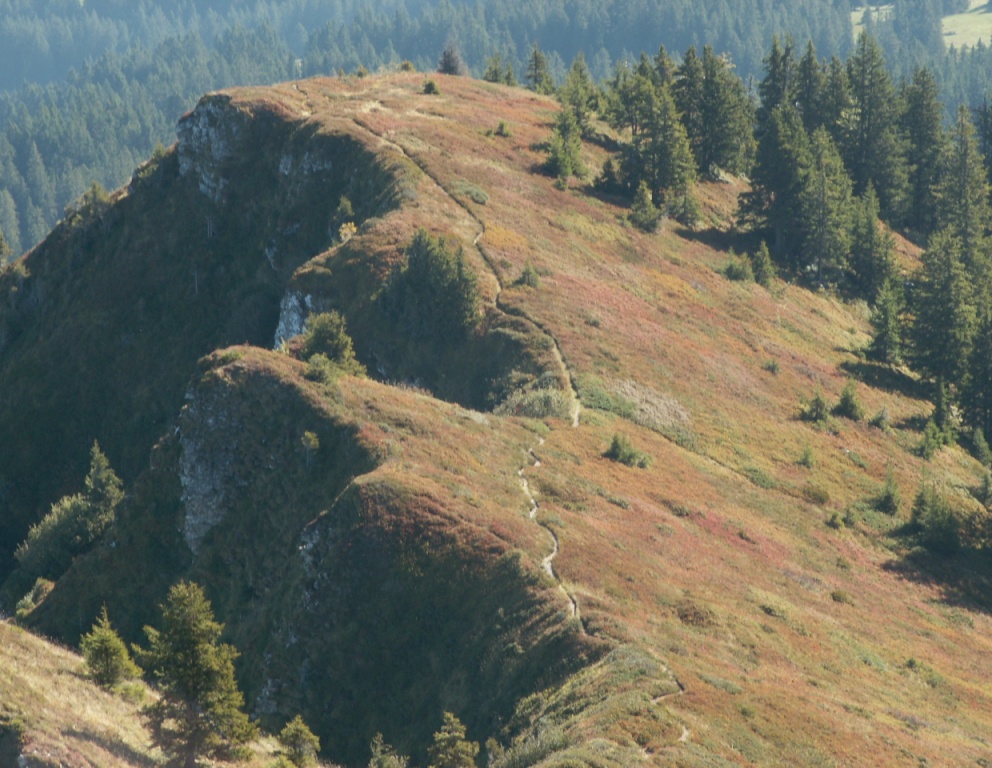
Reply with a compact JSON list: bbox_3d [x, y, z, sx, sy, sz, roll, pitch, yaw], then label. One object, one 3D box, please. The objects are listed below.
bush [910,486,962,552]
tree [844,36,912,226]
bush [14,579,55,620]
[{"bbox_3d":[32.896,10.119,338.000,3.883,4.939,3.689,0,13,0],"label":"bush"},{"bbox_3d":[32.450,-22.110,385.000,5.610,15.930,5.610,0,12,0],"label":"tree"},{"bbox_3d":[-29.570,13.810,290.000,2.560,2.610,2.180,0,10,0],"label":"bush"}]

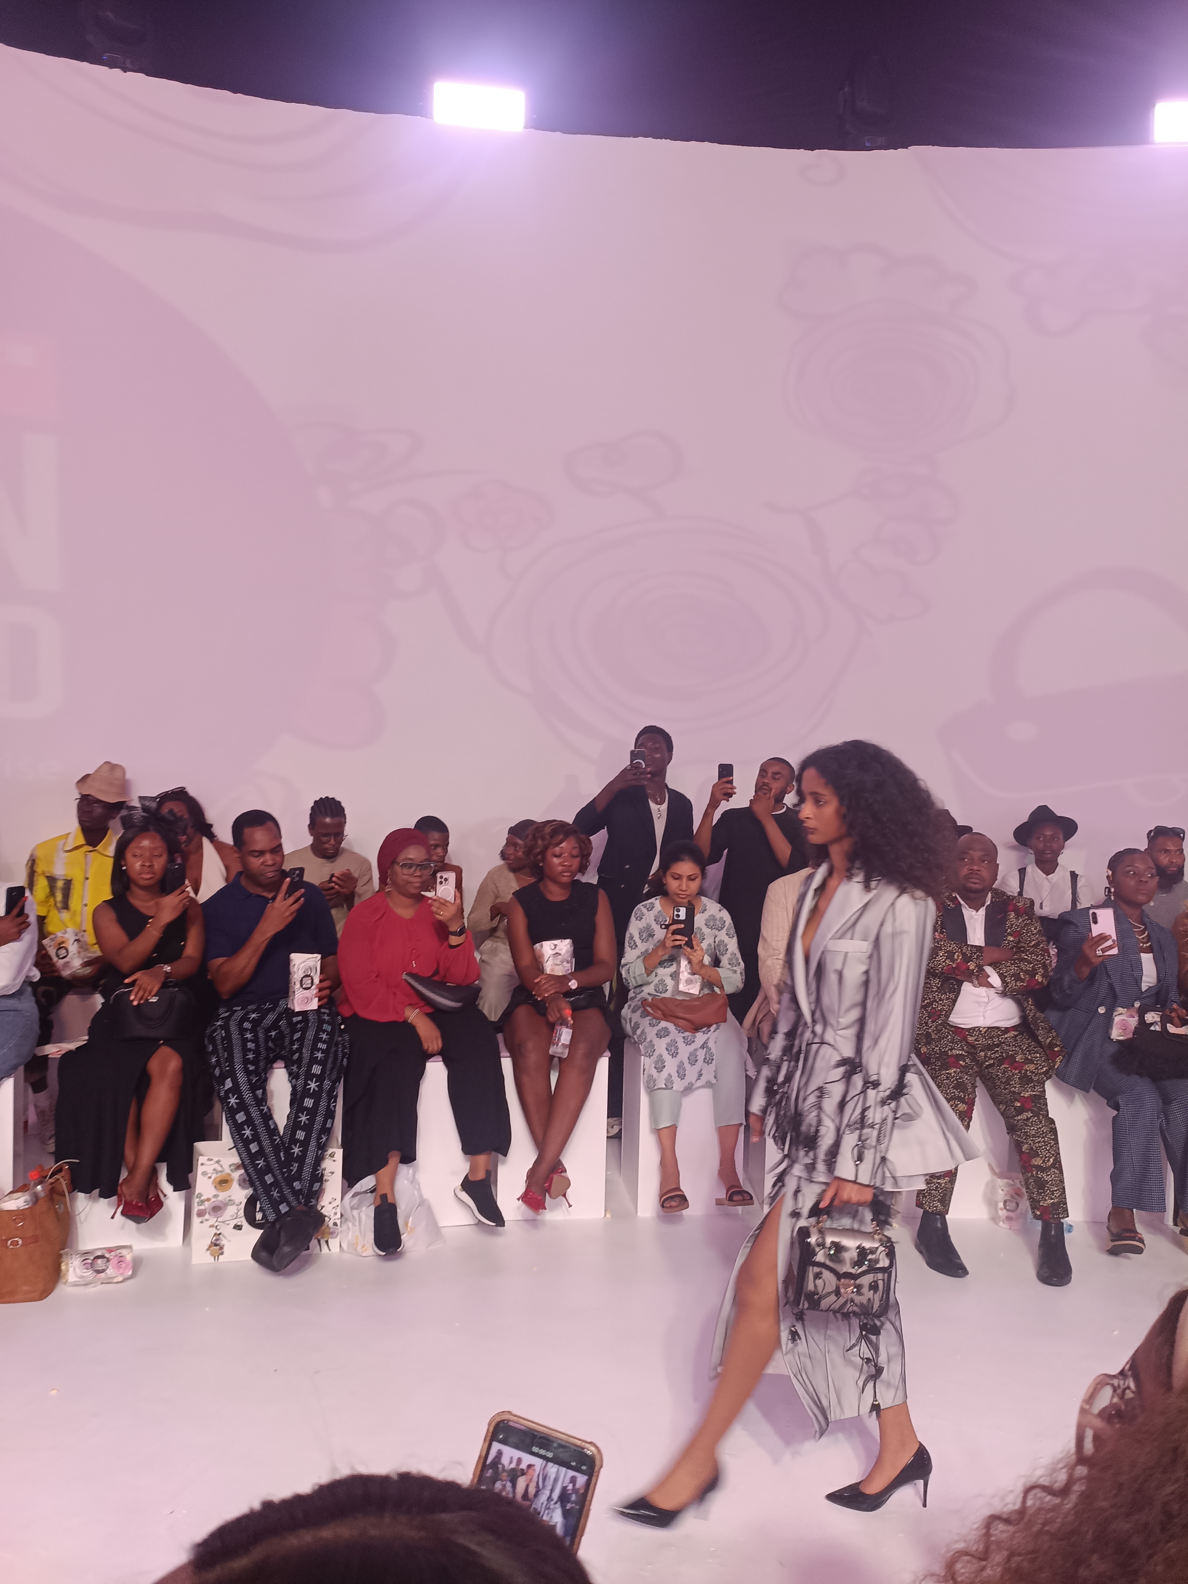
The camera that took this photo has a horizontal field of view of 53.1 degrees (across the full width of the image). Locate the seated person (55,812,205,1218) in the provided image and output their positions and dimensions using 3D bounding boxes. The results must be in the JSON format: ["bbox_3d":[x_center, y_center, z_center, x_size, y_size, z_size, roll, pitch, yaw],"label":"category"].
[{"bbox_3d":[-1.619,0.773,4.200,0.530,1.370,0.630,1,2,-10],"label":"seated person"}]

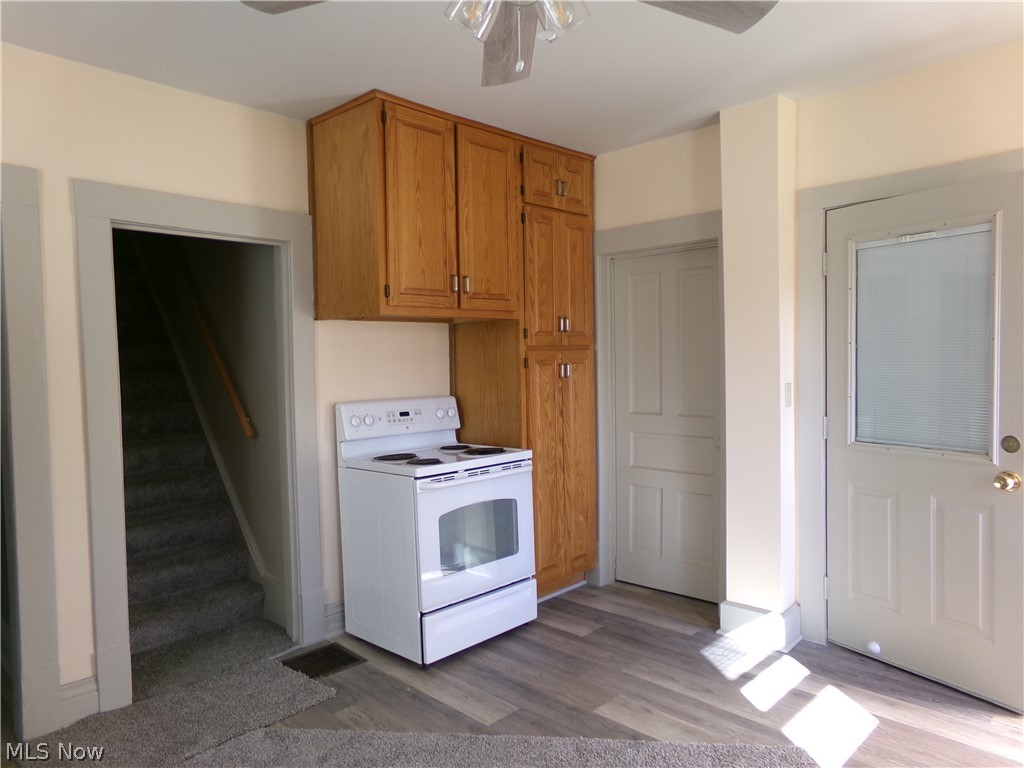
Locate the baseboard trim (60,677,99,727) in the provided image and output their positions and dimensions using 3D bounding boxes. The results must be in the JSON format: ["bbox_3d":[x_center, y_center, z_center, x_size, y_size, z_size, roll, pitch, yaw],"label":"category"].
[{"bbox_3d":[-1.703,1.244,2.793,0.018,0.154,0.127,1,3,44],"label":"baseboard trim"}]

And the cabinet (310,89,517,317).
[{"bbox_3d":[-0.475,-0.817,3.625,0.570,0.974,0.878,1,3,44],"label":"cabinet"}]

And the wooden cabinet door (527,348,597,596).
[{"bbox_3d":[0.292,0.467,4.043,0.040,1.320,0.575,1,4,45],"label":"wooden cabinet door"}]

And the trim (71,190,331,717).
[{"bbox_3d":[-1.367,0.240,3.208,0.140,2.113,1.027,1,3,44],"label":"trim"}]

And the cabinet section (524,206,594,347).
[{"bbox_3d":[0.069,-0.596,4.191,0.570,0.775,0.658,1,3,44],"label":"cabinet section"}]

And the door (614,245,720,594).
[{"bbox_3d":[0.890,0.229,4.091,0.689,1.953,0.040,1,3,42],"label":"door"}]

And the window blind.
[{"bbox_3d":[1.694,-0.172,2.949,0.025,0.883,0.541,-3,3,-32],"label":"window blind"}]

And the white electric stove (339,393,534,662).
[{"bbox_3d":[-0.350,0.676,3.610,0.649,1.170,0.771,1,3,43],"label":"white electric stove"}]

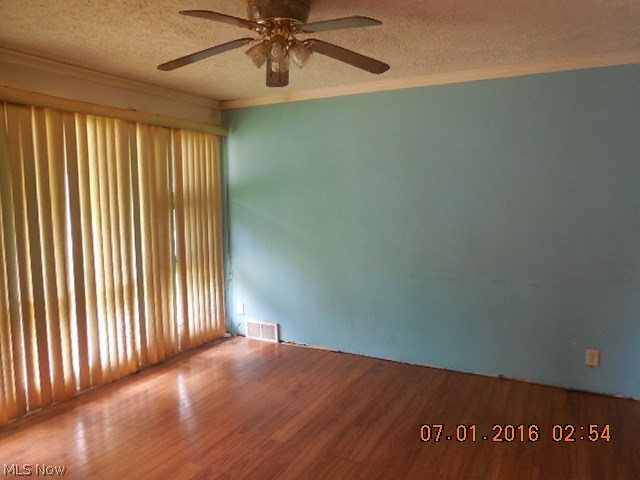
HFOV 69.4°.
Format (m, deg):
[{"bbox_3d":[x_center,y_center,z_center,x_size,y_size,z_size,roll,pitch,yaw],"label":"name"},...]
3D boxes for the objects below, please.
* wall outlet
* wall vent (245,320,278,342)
[{"bbox_3d":[1.967,0.850,3.326,0.075,0.117,0.014,3,6,27],"label":"wall outlet"},{"bbox_3d":[-0.591,0.923,4.646,0.370,0.172,0.030,3,6,27],"label":"wall vent"}]

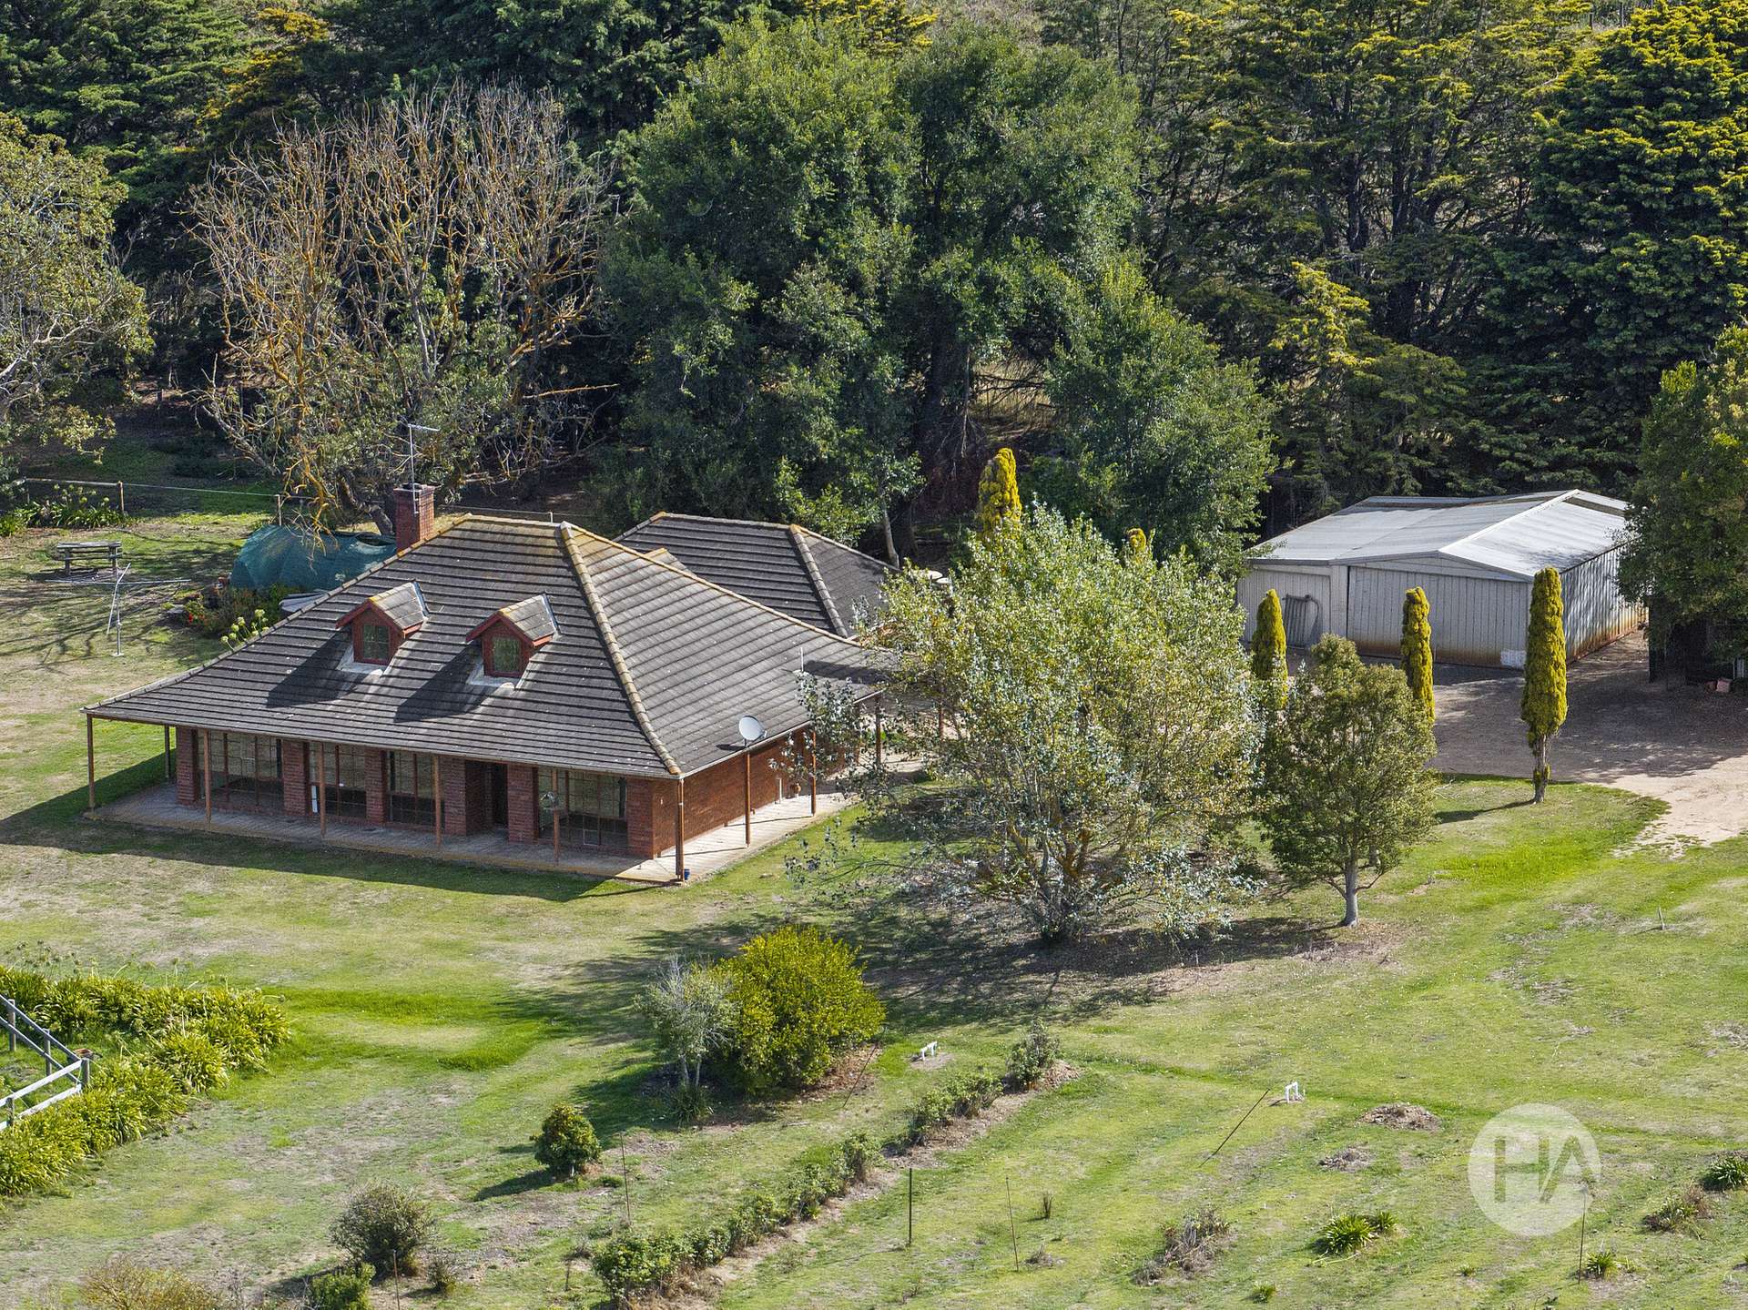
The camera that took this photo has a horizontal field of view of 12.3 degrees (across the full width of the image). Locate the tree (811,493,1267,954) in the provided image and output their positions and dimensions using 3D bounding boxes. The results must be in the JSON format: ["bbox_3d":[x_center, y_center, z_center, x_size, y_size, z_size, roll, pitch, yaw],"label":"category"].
[{"bbox_3d":[3.831,1.546,190.995,10.600,10.200,9.800,-1,13,0],"label":"tree"}]

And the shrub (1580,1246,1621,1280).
[{"bbox_3d":[14.752,12.324,165.162,0.820,0.520,0.750,-1,13,0],"label":"shrub"}]

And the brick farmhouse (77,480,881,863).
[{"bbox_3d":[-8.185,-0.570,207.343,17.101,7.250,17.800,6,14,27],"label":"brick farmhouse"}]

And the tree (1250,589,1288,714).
[{"bbox_3d":[10.219,0.875,206.652,1.079,5.195,1.079,0,12,0],"label":"tree"}]

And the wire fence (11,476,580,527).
[{"bbox_3d":[-17.237,-4.123,238.953,17.370,1.150,0.120,4,13,16],"label":"wire fence"}]

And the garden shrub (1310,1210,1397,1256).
[{"bbox_3d":[9.865,11.855,167.510,1.300,0.520,1.900,6,14,27],"label":"garden shrub"}]

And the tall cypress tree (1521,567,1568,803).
[{"bbox_3d":[16.773,0.740,203.277,1.150,6.000,1.150,-1,13,0],"label":"tall cypress tree"}]

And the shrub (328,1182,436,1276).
[{"bbox_3d":[-10.250,11.889,169.020,2.161,1.860,2.053,0,12,0],"label":"shrub"}]

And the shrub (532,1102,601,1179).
[{"bbox_3d":[-6.555,10.268,172.985,1.450,1.500,1.350,-1,13,0],"label":"shrub"}]

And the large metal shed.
[{"bbox_3d":[16.097,-2.360,223.205,9.300,3.150,9.000,6,14,29],"label":"large metal shed"}]

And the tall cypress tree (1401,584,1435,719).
[{"bbox_3d":[13.979,0.841,206.644,0.940,5.266,0.940,0,12,0],"label":"tall cypress tree"}]

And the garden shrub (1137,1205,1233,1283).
[{"bbox_3d":[6.380,12.021,166.199,1.600,0.850,2.100,6,14,27],"label":"garden shrub"}]

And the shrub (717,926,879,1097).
[{"bbox_3d":[-1.696,7.768,181.447,3.789,3.427,3.599,0,12,0],"label":"shrub"}]

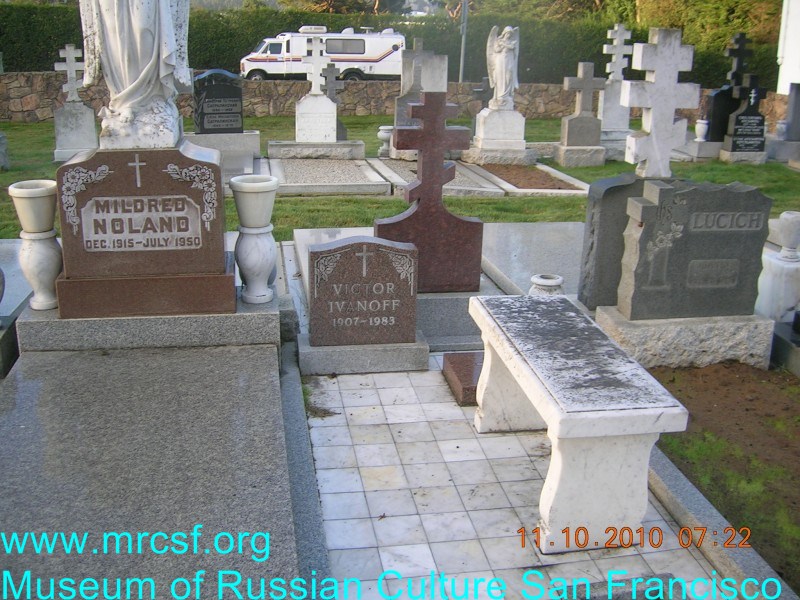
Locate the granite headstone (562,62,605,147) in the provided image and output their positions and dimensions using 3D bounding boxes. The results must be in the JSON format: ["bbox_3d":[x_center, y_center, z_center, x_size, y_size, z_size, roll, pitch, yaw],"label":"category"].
[{"bbox_3d":[2.204,-2.365,9.800,0.475,0.990,0.190,-3,19,-12],"label":"granite headstone"}]

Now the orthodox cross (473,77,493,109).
[{"bbox_3d":[1.245,-2.880,11.402,0.433,0.516,0.124,-1,19,-10],"label":"orthodox cross"}]

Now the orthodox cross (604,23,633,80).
[{"bbox_3d":[2.805,-3.180,10.410,0.360,0.710,0.110,-2,19,-11],"label":"orthodox cross"}]

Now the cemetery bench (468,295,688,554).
[{"bbox_3d":[0.505,0.367,2.622,0.360,0.478,0.923,-2,20,-10],"label":"cemetery bench"}]

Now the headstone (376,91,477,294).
[{"bbox_3d":[0.144,-0.495,3.799,0.506,0.940,0.120,-2,19,-10],"label":"headstone"}]

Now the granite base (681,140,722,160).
[{"bbox_3d":[4.496,-2.148,11.381,0.889,0.226,0.450,-2,19,-10],"label":"granite base"}]

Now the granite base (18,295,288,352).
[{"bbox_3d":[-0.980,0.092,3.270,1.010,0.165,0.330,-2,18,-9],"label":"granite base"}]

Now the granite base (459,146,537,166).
[{"bbox_3d":[1.240,-1.803,10.030,0.820,0.200,0.500,-3,19,-12],"label":"granite base"}]

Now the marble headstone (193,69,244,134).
[{"bbox_3d":[-2.202,-2.402,9.823,0.575,0.736,0.175,-1,19,-10],"label":"marble headstone"}]

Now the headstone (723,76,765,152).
[{"bbox_3d":[4.631,-2.474,10.722,0.454,0.992,0.212,-1,19,-10],"label":"headstone"}]

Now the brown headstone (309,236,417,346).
[{"bbox_3d":[-0.160,-0.036,3.462,0.455,0.454,0.107,-2,18,-9],"label":"brown headstone"}]

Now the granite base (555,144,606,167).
[{"bbox_3d":[2.275,-1.828,10.265,0.568,0.225,0.413,-1,19,-10],"label":"granite base"}]

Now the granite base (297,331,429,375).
[{"bbox_3d":[-0.163,0.232,3.601,0.562,0.113,0.200,-1,19,-10],"label":"granite base"}]

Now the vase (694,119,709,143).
[{"bbox_3d":[4.156,-2.337,11.129,0.190,0.279,0.190,-2,19,-10],"label":"vase"}]

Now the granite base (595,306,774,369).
[{"bbox_3d":[1.296,0.176,3.712,0.725,0.223,0.270,-1,19,-10],"label":"granite base"}]

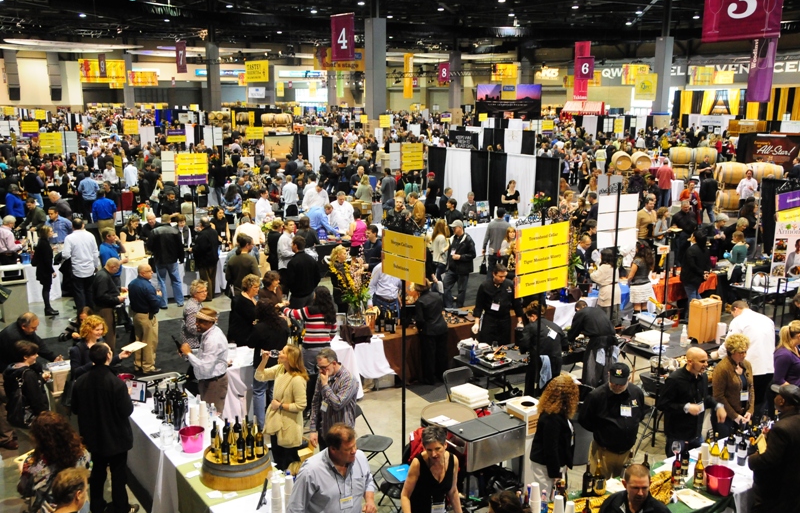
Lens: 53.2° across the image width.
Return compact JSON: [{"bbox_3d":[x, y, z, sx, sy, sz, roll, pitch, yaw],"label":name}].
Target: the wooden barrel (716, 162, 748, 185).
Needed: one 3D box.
[{"bbox_3d":[11.365,-2.833,27.200,0.910,0.720,0.720,2,12,11],"label":"wooden barrel"}]

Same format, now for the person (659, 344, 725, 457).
[{"bbox_3d":[2.915,1.742,8.020,0.570,1.730,0.440,-7,14,-32],"label":"person"}]

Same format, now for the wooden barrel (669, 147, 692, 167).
[{"bbox_3d":[12.200,-4.366,34.600,0.910,0.720,0.720,2,12,11],"label":"wooden barrel"}]

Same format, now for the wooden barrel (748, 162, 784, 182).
[{"bbox_3d":[11.970,-2.730,26.200,0.950,0.700,0.700,0,12,0],"label":"wooden barrel"}]

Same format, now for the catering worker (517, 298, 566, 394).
[{"bbox_3d":[1.841,1.384,10.466,0.600,1.500,0.650,-6,13,-24],"label":"catering worker"}]

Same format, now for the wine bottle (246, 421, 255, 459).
[{"bbox_3d":[-1.346,1.665,7.172,0.076,0.320,0.076,0,12,0],"label":"wine bottle"}]

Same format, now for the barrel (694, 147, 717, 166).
[{"bbox_3d":[12.491,-4.097,32.600,0.940,0.690,0.690,4,13,18],"label":"barrel"}]

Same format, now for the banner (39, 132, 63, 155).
[{"bbox_3d":[-11.780,-3.810,27.000,0.710,0.730,0.040,0,12,0],"label":"banner"}]

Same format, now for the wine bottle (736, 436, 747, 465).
[{"bbox_3d":[3.154,1.771,7.336,0.079,0.300,0.079,0,12,0],"label":"wine bottle"}]

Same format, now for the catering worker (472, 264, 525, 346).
[{"bbox_3d":[1.426,1.018,11.564,0.700,1.760,0.420,0,12,2],"label":"catering worker"}]

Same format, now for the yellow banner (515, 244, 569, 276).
[{"bbox_3d":[1.578,0.030,8.803,0.860,0.250,0.030,-9,15,-38],"label":"yellow banner"}]

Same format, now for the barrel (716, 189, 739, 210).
[{"bbox_3d":[11.090,-1.880,26.500,0.950,0.700,0.700,0,12,0],"label":"barrel"}]

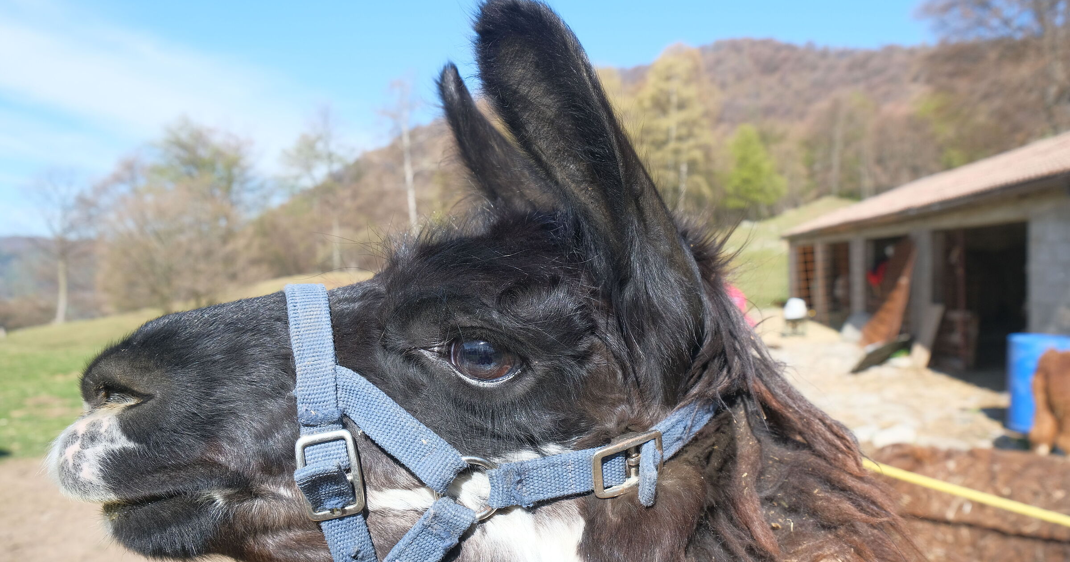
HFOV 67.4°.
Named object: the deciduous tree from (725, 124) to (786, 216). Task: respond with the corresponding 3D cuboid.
[{"bbox_3d":[17.843,-9.010,65.000,5.000,7.500,5.000,0,1,0],"label":"deciduous tree"}]

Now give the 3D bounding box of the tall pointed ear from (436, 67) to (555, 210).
[{"bbox_3d":[-0.010,-0.057,0.540,0.050,0.200,0.058,-26,0,34],"label":"tall pointed ear"}]

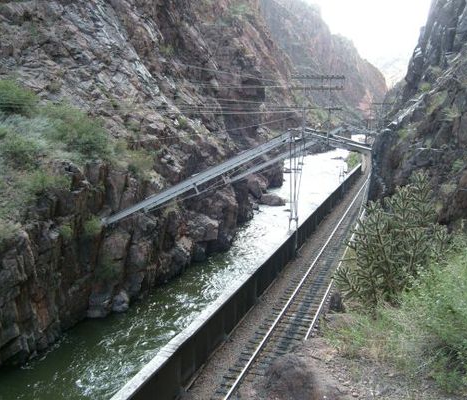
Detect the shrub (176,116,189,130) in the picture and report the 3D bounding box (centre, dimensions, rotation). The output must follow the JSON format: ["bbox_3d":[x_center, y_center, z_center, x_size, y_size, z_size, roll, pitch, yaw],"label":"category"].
[{"bbox_3d":[-6.245,-9.367,66.000,1.710,1.630,1.460,0,8,0],"label":"shrub"}]

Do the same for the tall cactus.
[{"bbox_3d":[2.360,0.616,8.000,1.690,1.950,1.400,0,8,0],"label":"tall cactus"}]

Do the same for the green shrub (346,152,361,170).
[{"bbox_3d":[21.818,-7.000,98.000,2.910,3.110,2.470,0,8,0],"label":"green shrub"}]

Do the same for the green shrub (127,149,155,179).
[{"bbox_3d":[-8.022,-3.183,47.000,2.440,2.490,2.080,0,8,0],"label":"green shrub"}]

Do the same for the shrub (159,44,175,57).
[{"bbox_3d":[-10.163,-23.021,83.000,2.460,1.760,2.090,0,8,0],"label":"shrub"}]

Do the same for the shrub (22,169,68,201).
[{"bbox_3d":[-13.254,-1.022,38.000,3.380,2.010,2.880,0,8,0],"label":"shrub"}]

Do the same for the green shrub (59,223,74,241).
[{"bbox_3d":[-11.309,2.133,36.500,0.950,1.160,0.810,0,8,0],"label":"green shrub"}]

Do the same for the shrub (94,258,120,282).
[{"bbox_3d":[-9.189,5.101,39.000,1.880,1.650,1.600,0,8,0],"label":"shrub"}]

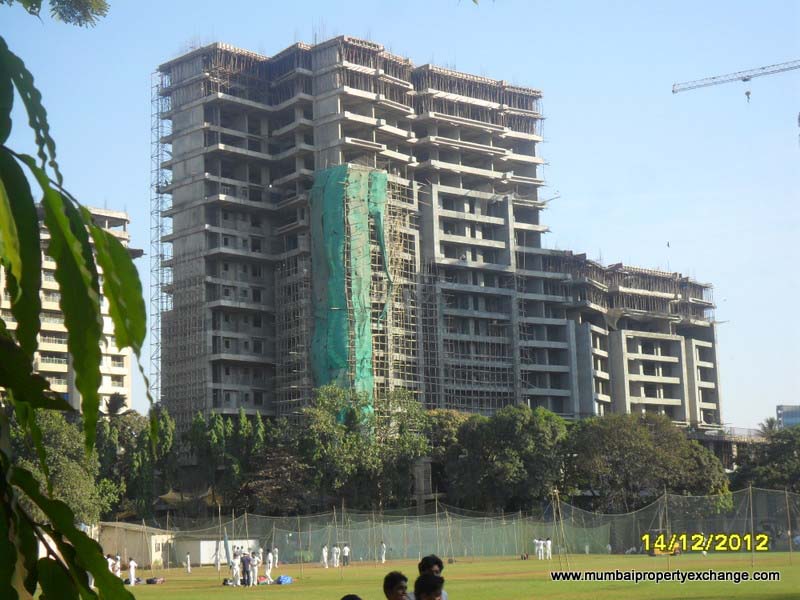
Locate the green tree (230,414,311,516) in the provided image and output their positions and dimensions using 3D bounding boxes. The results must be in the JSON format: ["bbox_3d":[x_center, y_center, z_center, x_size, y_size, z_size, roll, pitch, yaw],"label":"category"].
[{"bbox_3d":[-11.683,17.592,133.994,7.383,13.748,7.500,-2,-9,0],"label":"green tree"}]

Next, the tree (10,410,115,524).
[{"bbox_3d":[-29.243,16.685,126.141,9.035,14.247,9.000,-2,-9,0],"label":"tree"}]

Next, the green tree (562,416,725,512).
[{"bbox_3d":[21.855,16.281,128.941,14.734,12.276,12.000,-2,-9,0],"label":"green tree"}]

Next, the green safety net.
[{"bbox_3d":[-5.534,-0.315,160.725,5.900,28.460,6.400,5,-12,-37],"label":"green safety net"}]

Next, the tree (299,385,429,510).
[{"bbox_3d":[-3.314,16.079,135.207,12.107,16.525,11.000,-2,-9,0],"label":"tree"}]

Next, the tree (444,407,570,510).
[{"bbox_3d":[9.668,16.416,132.033,11.092,13.894,10.500,-2,-9,0],"label":"tree"}]

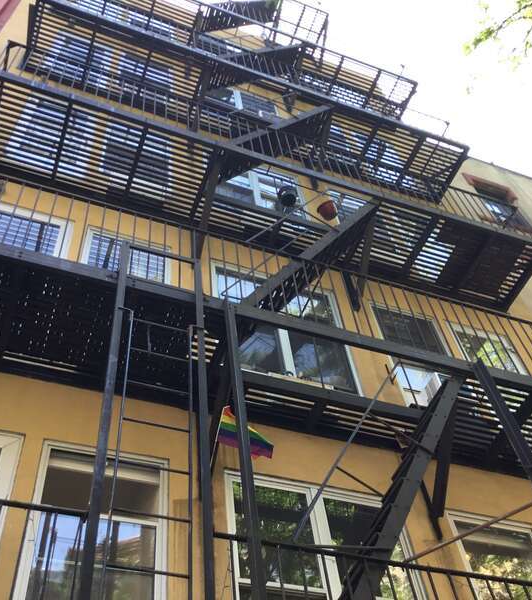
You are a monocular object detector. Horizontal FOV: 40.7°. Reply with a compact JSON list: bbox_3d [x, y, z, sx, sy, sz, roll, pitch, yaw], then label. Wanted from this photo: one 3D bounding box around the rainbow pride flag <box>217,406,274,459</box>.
[{"bbox_3d":[-0.144,0.941,5.050,0.450,0.290,0.100,25,-27,-11],"label":"rainbow pride flag"}]

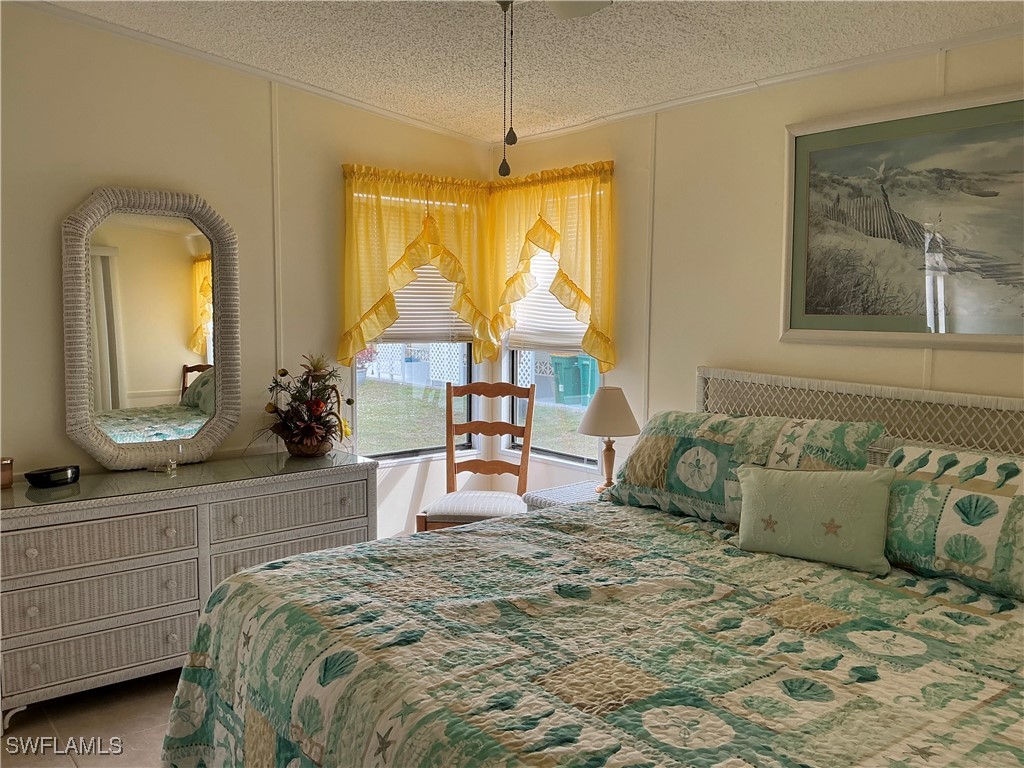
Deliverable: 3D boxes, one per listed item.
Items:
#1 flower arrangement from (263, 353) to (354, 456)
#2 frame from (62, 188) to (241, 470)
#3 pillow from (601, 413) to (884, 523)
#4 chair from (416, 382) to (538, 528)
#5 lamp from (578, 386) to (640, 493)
[{"bbox_3d":[-0.929,0.095,3.724,0.400,0.462,0.360,-5,8,-39],"label":"flower arrangement"},{"bbox_3d":[-1.477,-0.220,3.442,0.690,1.130,0.075,-5,5,-39],"label":"frame"},{"bbox_3d":[0.825,0.316,3.103,0.220,0.470,1.040,31,-15,-37],"label":"pillow"},{"bbox_3d":[-0.155,0.538,4.140,0.500,1.040,0.470,1,6,6],"label":"chair"},{"bbox_3d":[0.432,0.246,3.721,0.285,0.464,0.285,0,6,0],"label":"lamp"}]

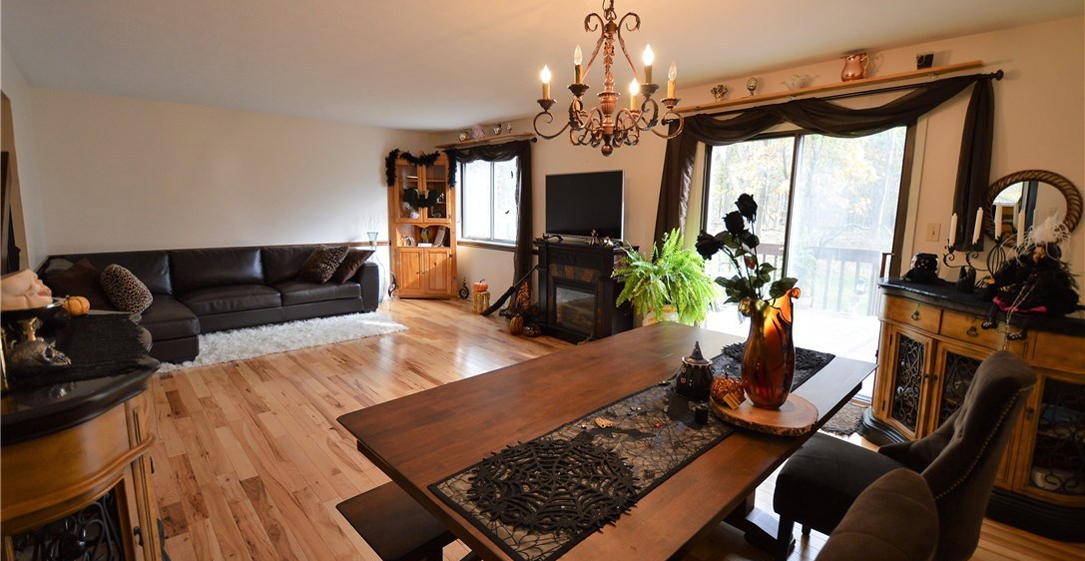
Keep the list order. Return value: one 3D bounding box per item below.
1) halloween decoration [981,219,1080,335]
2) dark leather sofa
[{"bbox_3d":[2.073,-0.015,1.926,0.280,0.500,0.280,-1,9,-11],"label":"halloween decoration"},{"bbox_3d":[-3.142,0.138,4.855,2.974,0.853,1.685,-8,12,-44],"label":"dark leather sofa"}]

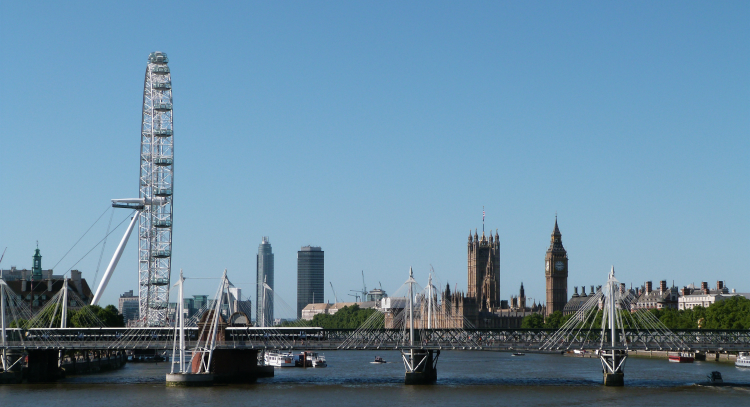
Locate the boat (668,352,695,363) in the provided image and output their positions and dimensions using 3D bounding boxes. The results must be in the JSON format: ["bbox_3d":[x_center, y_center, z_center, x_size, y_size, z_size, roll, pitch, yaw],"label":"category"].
[{"bbox_3d":[124.550,62.500,608.210,5.600,4.100,17.000,0,-5,-5],"label":"boat"}]

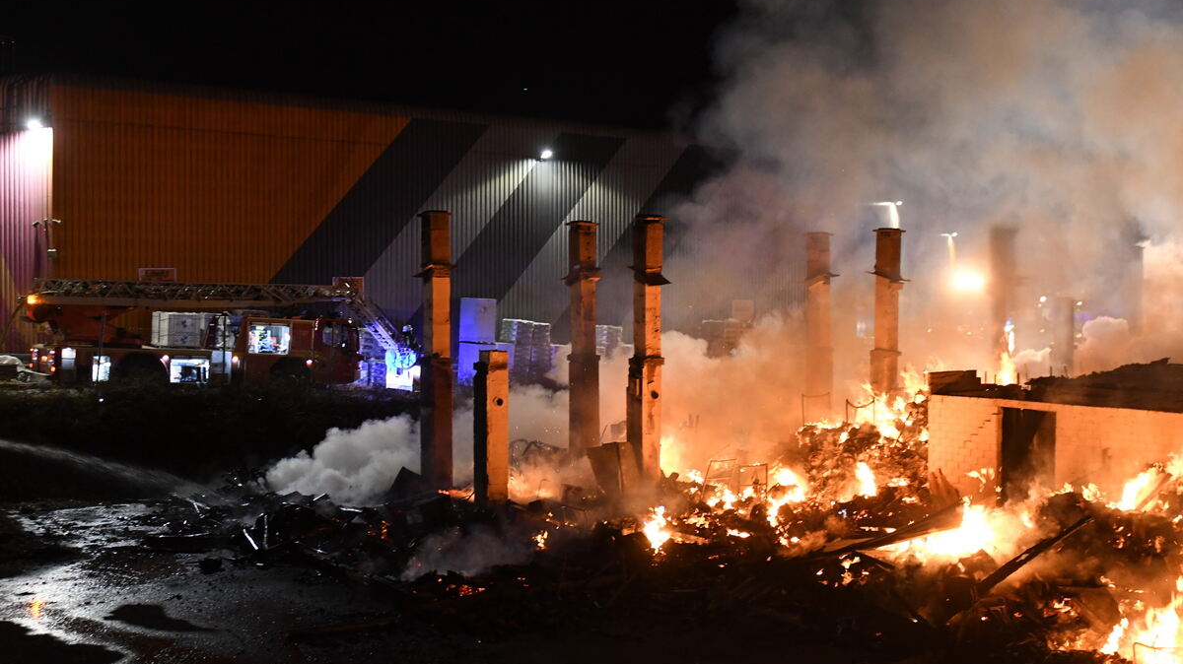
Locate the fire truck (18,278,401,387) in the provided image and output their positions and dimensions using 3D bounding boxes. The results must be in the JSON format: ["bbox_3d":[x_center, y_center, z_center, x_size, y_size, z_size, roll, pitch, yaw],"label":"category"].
[{"bbox_3d":[-12.000,0.150,38.609,11.300,3.450,2.600,-1,1,-36],"label":"fire truck"}]

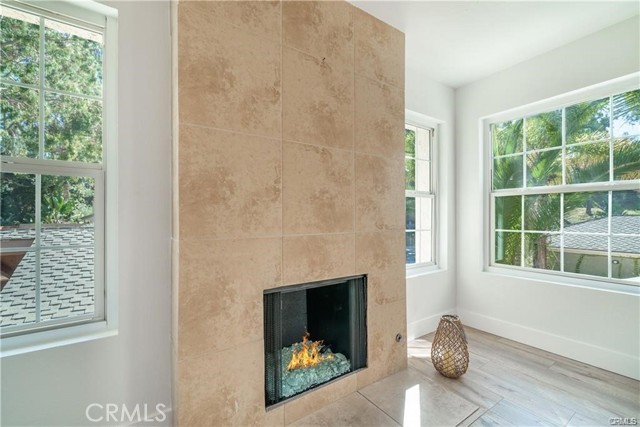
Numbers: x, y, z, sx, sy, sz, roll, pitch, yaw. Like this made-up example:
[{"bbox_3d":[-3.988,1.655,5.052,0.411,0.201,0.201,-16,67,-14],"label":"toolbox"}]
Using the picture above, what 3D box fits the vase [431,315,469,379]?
[{"bbox_3d":[0.973,0.980,1.847,0.253,0.422,0.253,0,0,-31],"label":"vase"}]

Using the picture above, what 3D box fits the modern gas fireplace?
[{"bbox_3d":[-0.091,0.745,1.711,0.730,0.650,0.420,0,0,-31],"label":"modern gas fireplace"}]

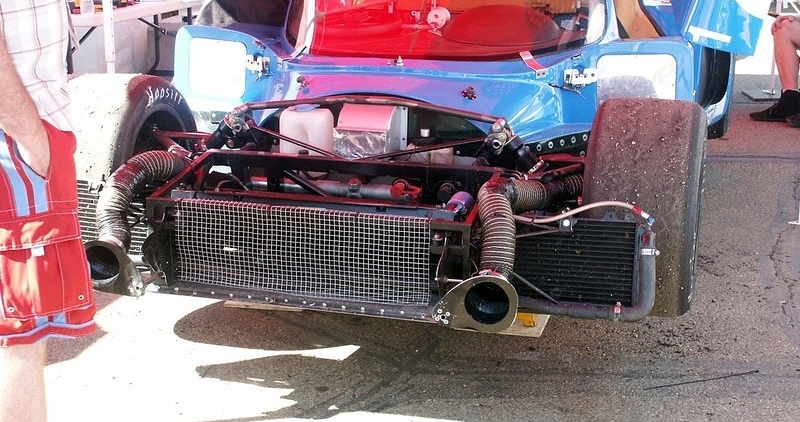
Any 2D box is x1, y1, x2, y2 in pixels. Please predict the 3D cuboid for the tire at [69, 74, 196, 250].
[{"bbox_3d":[-0.867,-0.118,4.030,0.280,0.602,0.602,4,15,16],"label":"tire"}]

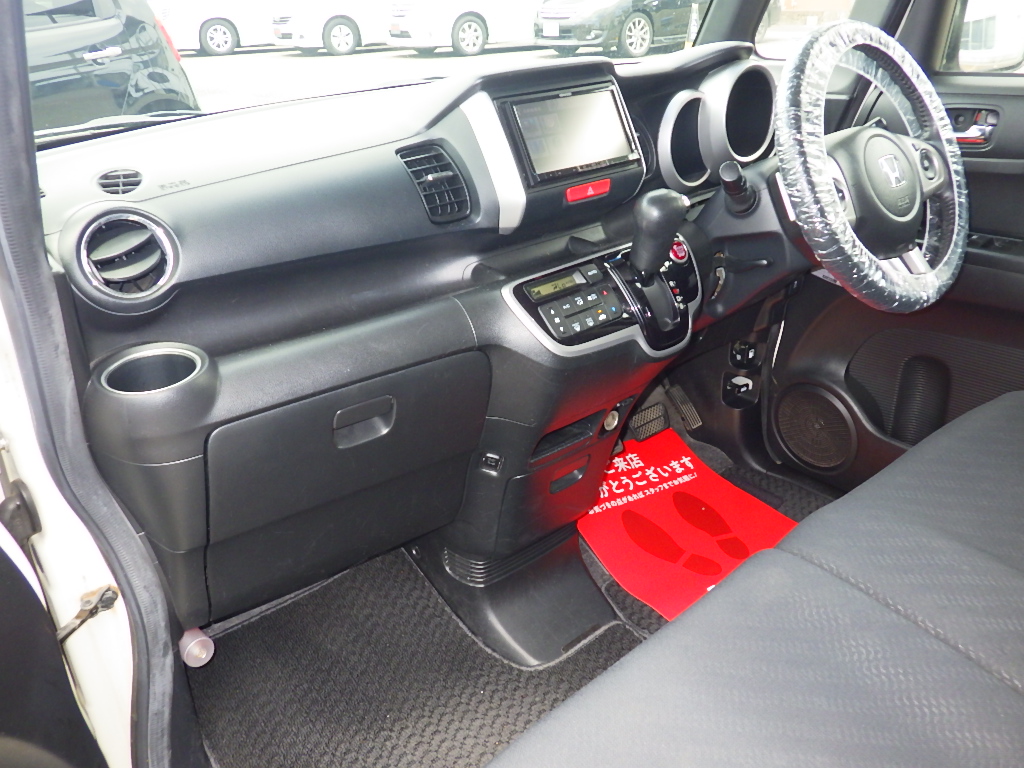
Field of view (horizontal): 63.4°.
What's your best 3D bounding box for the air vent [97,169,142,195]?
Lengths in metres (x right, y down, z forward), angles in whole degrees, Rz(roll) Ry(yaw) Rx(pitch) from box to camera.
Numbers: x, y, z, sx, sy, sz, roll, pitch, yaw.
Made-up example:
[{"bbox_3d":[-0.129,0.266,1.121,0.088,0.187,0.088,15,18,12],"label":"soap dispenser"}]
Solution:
[{"bbox_3d":[-0.383,-0.198,0.810,0.043,0.012,0.040,-23,57,-31],"label":"air vent"}]

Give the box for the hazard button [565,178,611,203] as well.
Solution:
[{"bbox_3d":[0.089,-0.231,0.995,0.064,0.018,0.014,-20,2,-32],"label":"hazard button"}]

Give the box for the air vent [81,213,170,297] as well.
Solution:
[{"bbox_3d":[-0.369,-0.121,0.790,0.081,0.081,0.030,-23,8,-36],"label":"air vent"}]

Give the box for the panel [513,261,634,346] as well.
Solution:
[{"bbox_3d":[0.073,-0.094,0.971,0.142,0.025,0.088,-20,77,-32],"label":"panel"}]

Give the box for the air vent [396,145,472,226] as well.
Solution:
[{"bbox_3d":[-0.090,-0.229,0.955,0.066,0.085,0.030,-20,-2,-32],"label":"air vent"}]

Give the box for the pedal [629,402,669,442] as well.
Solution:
[{"bbox_3d":[0.243,0.068,1.470,0.085,0.054,0.025,-20,-4,-32],"label":"pedal"}]

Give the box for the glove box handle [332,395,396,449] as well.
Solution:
[{"bbox_3d":[-0.159,0.041,0.895,0.075,0.046,0.025,-20,47,-32],"label":"glove box handle"}]

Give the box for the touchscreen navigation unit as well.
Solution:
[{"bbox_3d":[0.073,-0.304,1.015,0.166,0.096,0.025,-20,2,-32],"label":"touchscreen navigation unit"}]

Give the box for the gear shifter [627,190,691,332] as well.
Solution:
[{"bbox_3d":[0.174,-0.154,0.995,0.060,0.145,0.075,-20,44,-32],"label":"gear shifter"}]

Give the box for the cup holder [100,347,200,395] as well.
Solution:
[{"bbox_3d":[-0.333,0.010,0.777,0.088,0.055,0.088,-20,34,-32],"label":"cup holder"}]

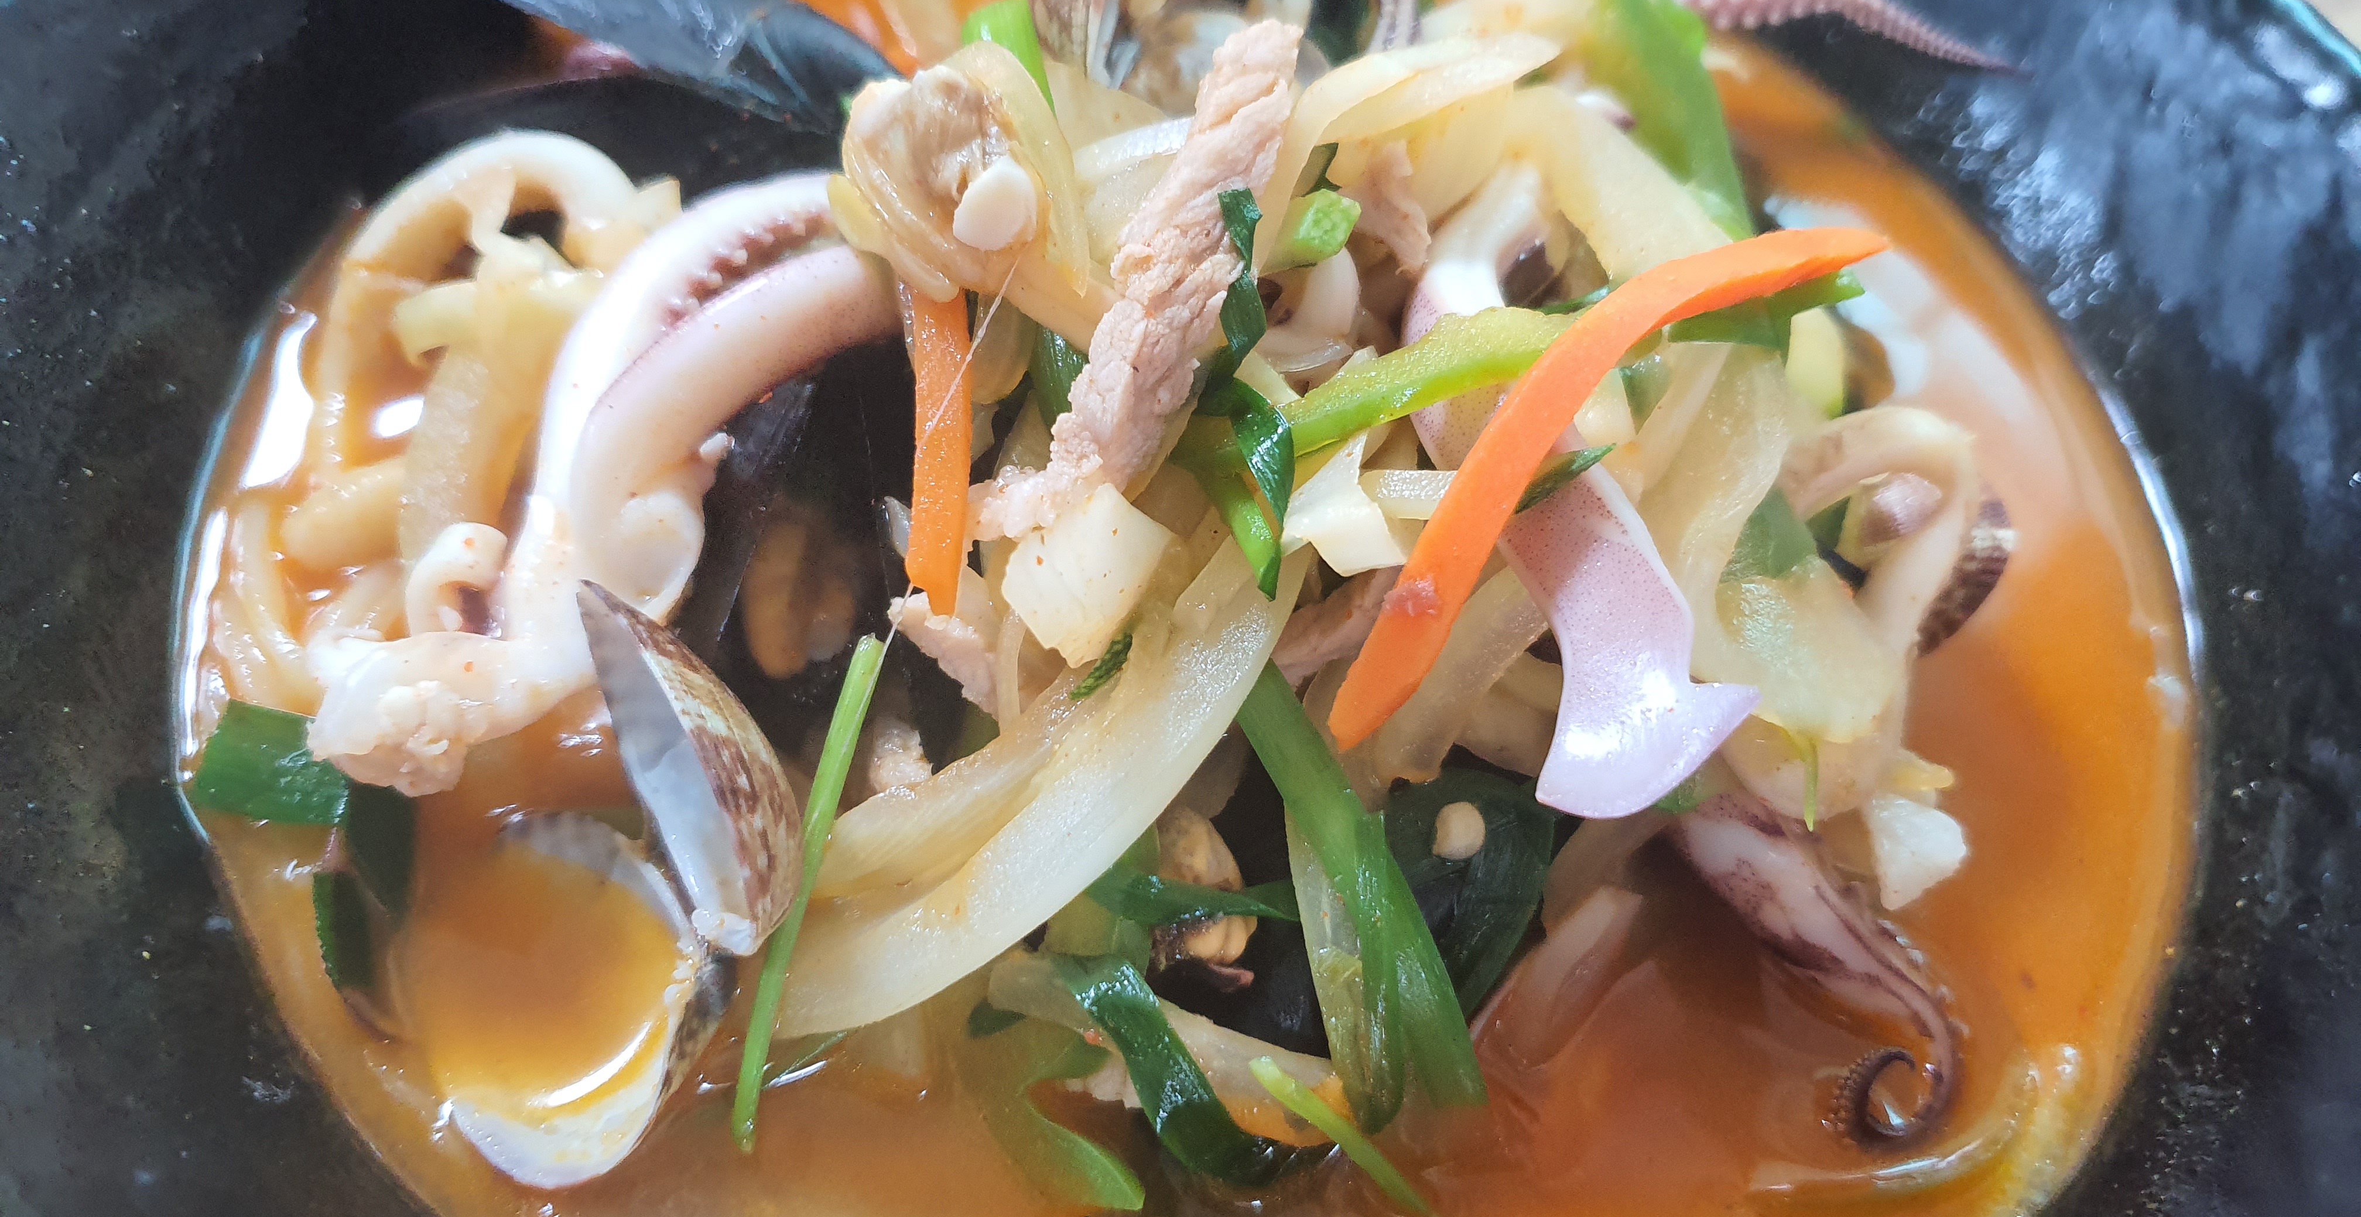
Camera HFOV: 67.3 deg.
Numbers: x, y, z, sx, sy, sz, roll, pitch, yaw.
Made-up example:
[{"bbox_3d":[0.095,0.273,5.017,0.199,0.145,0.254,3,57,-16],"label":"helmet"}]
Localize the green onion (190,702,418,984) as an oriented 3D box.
[{"bbox_3d":[-0.075,0.020,0.153,0.023,0.007,0.014,39,62,14],"label":"green onion"}]

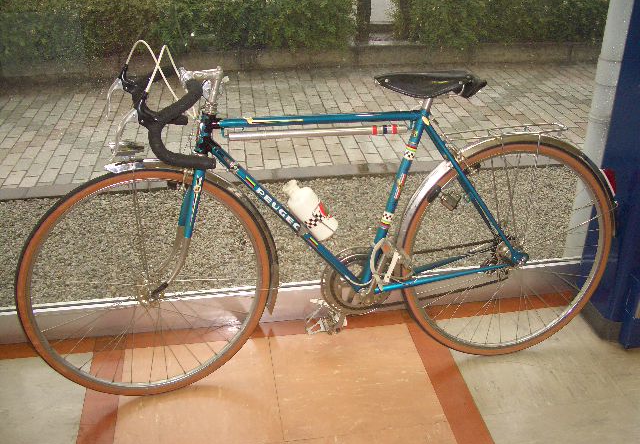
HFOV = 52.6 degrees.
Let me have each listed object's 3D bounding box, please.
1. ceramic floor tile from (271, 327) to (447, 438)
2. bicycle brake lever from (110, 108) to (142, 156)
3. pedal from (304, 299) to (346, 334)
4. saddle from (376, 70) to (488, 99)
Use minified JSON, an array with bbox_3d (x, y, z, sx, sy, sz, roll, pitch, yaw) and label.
[{"bbox_3d":[0.097,0.467,1.952,0.452,0.008,0.450,-4,28,-8],"label":"ceramic floor tile"},{"bbox_3d":[-0.427,-0.192,1.417,0.038,0.120,0.022,18,11,-26],"label":"bicycle brake lever"},{"bbox_3d":[0.018,0.299,2.025,0.110,0.070,0.095,-5,18,-9],"label":"pedal"},{"bbox_3d":[0.295,-0.369,1.741,0.290,0.075,0.155,-5,18,-9],"label":"saddle"}]

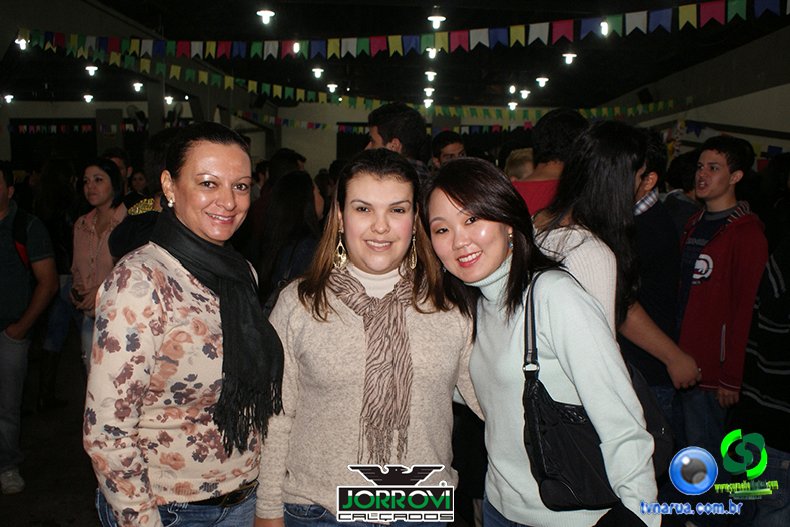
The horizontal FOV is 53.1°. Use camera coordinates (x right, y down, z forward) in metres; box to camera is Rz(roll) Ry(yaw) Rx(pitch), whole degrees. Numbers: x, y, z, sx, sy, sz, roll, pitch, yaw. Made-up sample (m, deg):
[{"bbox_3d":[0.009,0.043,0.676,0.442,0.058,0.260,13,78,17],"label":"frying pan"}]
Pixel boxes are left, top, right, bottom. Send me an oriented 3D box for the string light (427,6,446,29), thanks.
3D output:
[{"bbox_3d":[0.557,-3.298,10.600,0.255,0.285,0.255,1,6,0],"label":"string light"}]

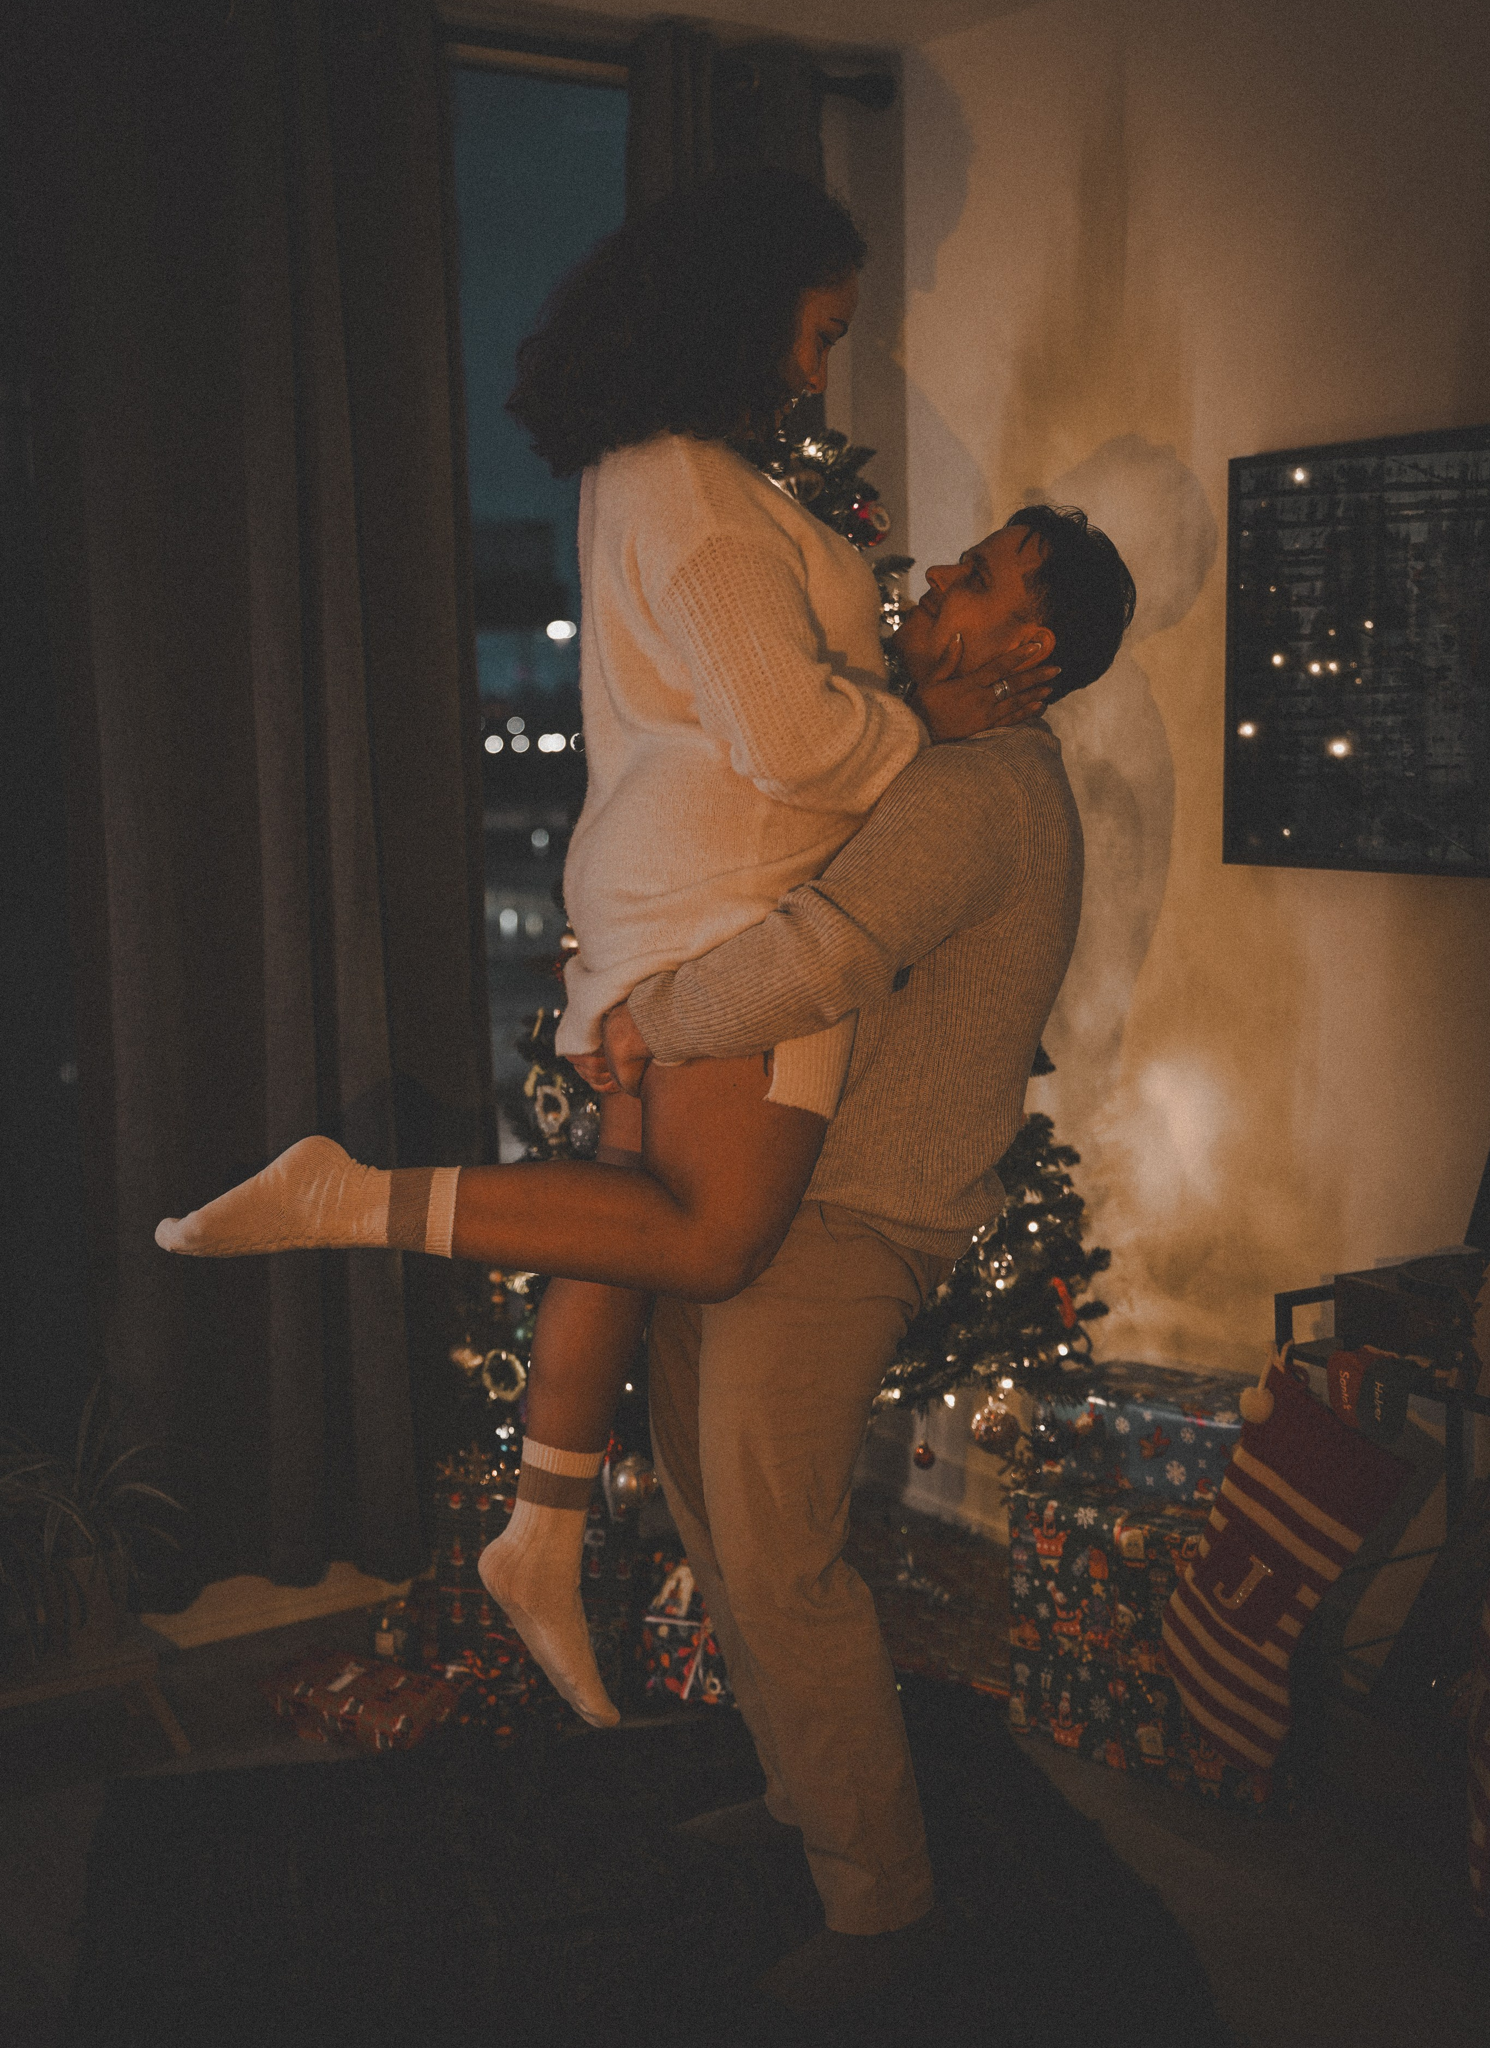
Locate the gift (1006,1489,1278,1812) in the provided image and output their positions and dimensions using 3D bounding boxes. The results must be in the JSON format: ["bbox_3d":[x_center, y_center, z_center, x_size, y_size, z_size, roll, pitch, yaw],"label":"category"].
[{"bbox_3d":[0.614,0.801,3.426,0.430,0.335,0.290,6,11,43],"label":"gift"}]

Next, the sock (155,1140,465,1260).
[{"bbox_3d":[-0.484,0.193,2.820,0.335,0.132,0.095,-3,8,-10],"label":"sock"}]

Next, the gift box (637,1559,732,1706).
[{"bbox_3d":[-0.020,0.837,3.658,0.220,0.225,0.180,2,8,20],"label":"gift box"}]

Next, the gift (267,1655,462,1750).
[{"bbox_3d":[-0.533,0.949,3.562,0.260,0.055,0.145,3,9,31],"label":"gift"}]

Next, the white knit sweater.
[{"bbox_3d":[-0.004,-0.289,2.900,0.380,0.750,0.470,-3,8,-11],"label":"white knit sweater"}]

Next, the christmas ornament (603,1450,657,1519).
[{"bbox_3d":[-0.157,0.634,3.520,0.068,0.078,0.068,-1,8,0],"label":"christmas ornament"}]

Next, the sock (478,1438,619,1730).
[{"bbox_3d":[-0.229,0.660,3.000,0.163,0.340,0.100,-3,8,-12],"label":"sock"}]

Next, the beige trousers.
[{"bbox_3d":[0.097,0.554,3.013,0.360,0.930,0.450,-4,8,-18],"label":"beige trousers"}]

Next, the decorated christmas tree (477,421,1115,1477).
[{"bbox_3d":[0.091,-0.016,3.712,0.930,1.900,0.930,1,8,18],"label":"decorated christmas tree"}]

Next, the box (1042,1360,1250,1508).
[{"bbox_3d":[0.624,0.565,3.434,0.360,0.130,0.200,6,10,42],"label":"box"}]

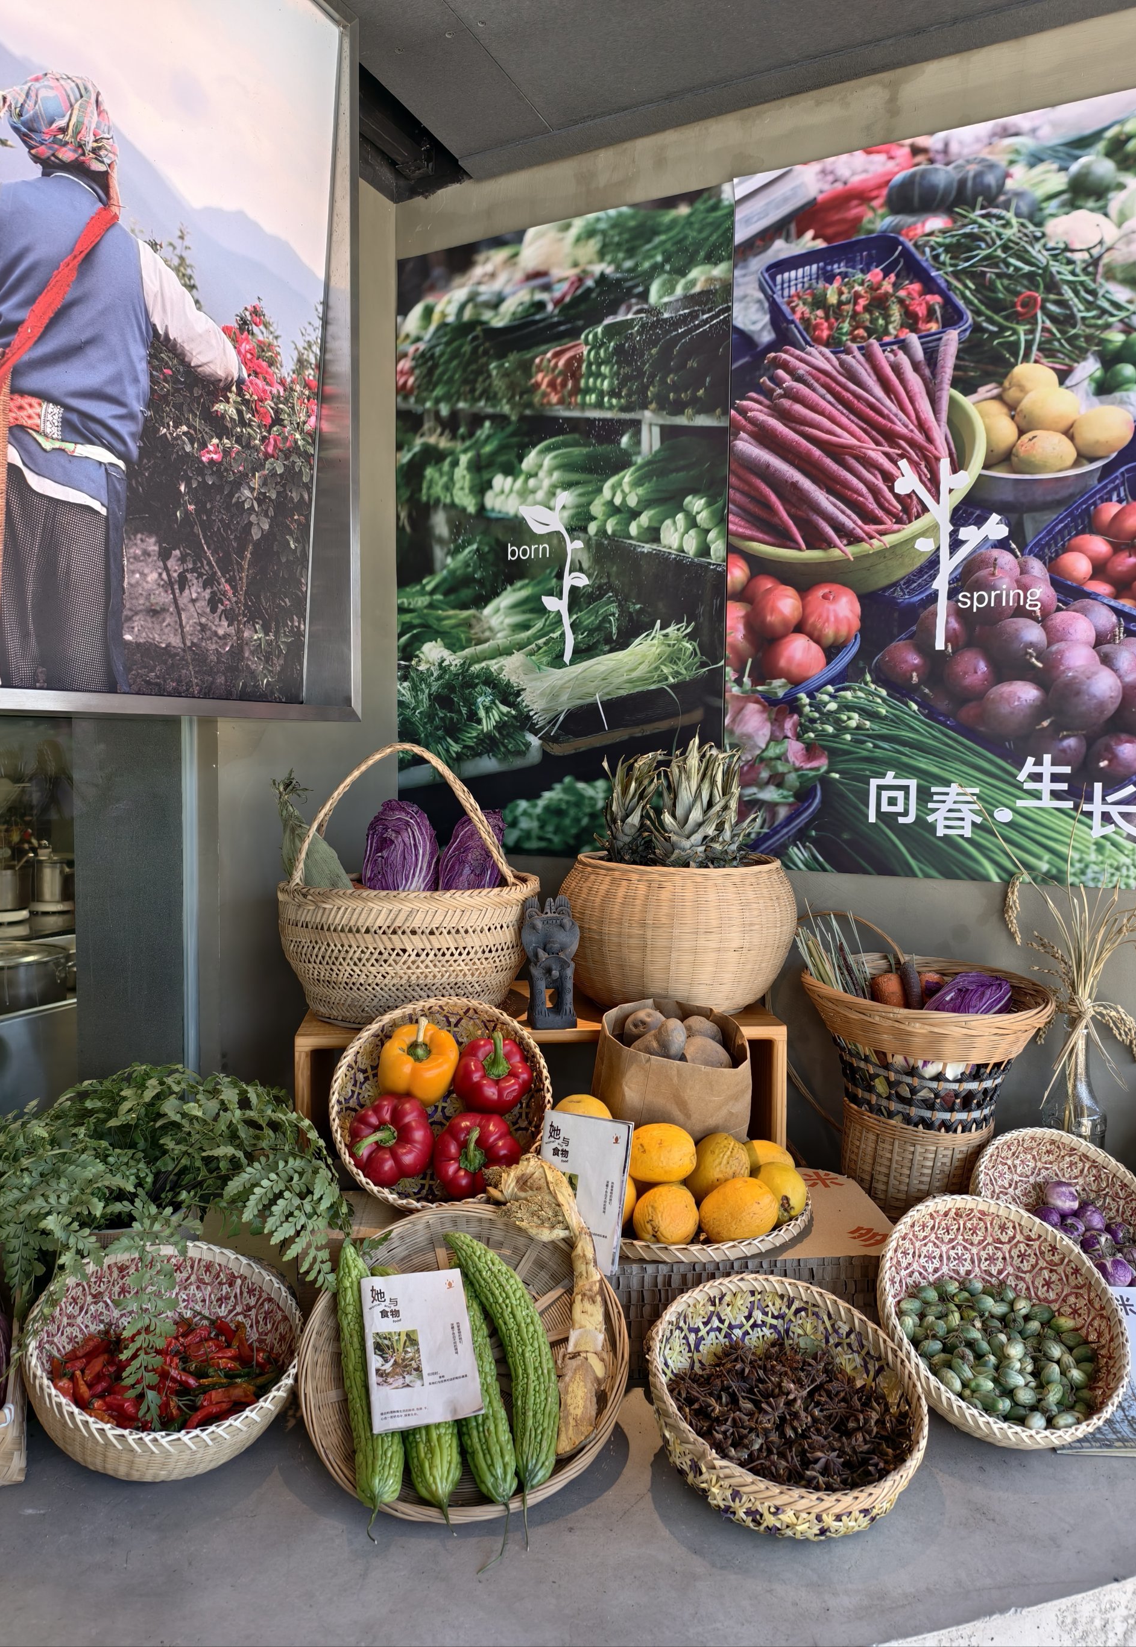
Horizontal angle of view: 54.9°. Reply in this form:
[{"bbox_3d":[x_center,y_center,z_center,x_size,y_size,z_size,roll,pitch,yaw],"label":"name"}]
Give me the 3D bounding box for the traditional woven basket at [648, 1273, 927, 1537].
[{"bbox_3d":[0.197,0.553,1.028,0.255,0.100,0.255,6,20,-2],"label":"traditional woven basket"}]

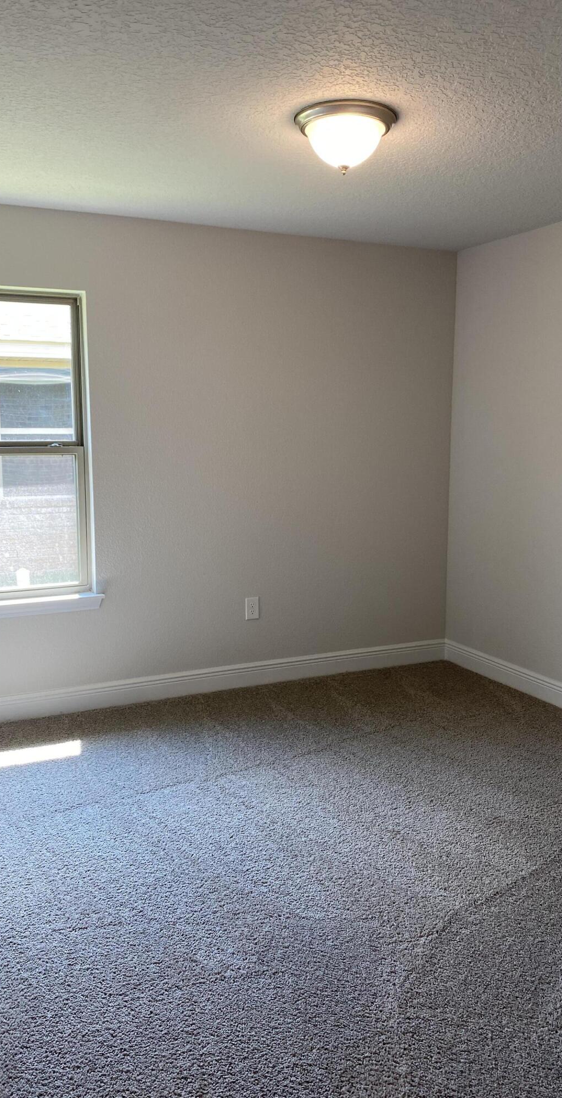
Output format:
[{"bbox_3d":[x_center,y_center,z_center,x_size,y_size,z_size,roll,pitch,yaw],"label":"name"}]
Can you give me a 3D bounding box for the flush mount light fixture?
[{"bbox_3d":[0.210,-1.319,2.703,0.334,0.177,0.334,0,9,0],"label":"flush mount light fixture"}]

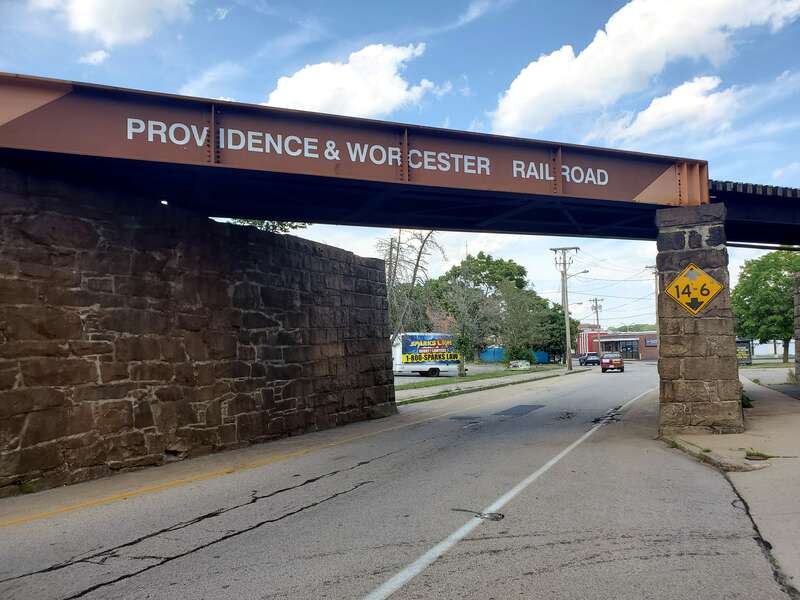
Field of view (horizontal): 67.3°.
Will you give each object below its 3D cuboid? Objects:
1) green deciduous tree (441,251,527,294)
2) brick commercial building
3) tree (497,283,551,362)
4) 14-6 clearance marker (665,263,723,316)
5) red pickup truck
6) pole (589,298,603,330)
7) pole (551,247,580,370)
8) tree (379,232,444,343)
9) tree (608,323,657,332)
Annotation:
[{"bbox_3d":[11.098,1.147,82.669,13.000,15.200,12.500,-2,-5,8],"label":"green deciduous tree"},{"bbox_3d":[38.789,7.372,95.757,12.000,4.500,17.000,4,-7,-44],"label":"brick commercial building"},{"bbox_3d":[15.225,2.894,74.449,6.600,10.200,6.400,-2,-5,12],"label":"tree"},{"bbox_3d":[5.936,-0.208,12.130,1.077,1.077,0.030,-5,-8,35],"label":"14-6 clearance marker"},{"bbox_3d":[17.743,5.184,50.171,1.760,1.620,4.850,-3,-5,19],"label":"red pickup truck"},{"bbox_3d":[32.955,4.730,99.466,2.440,10.600,0.500,-2,-5,9],"label":"pole"},{"bbox_3d":[14.329,0.733,51.262,2.440,10.500,0.400,-2,-5,12],"label":"pole"},{"bbox_3d":[0.650,-0.202,40.484,5.200,11.000,5.000,-1,-5,1],"label":"tree"},{"bbox_3d":[71.480,12.115,185.418,15.000,9.500,11.000,-3,-5,21],"label":"tree"}]

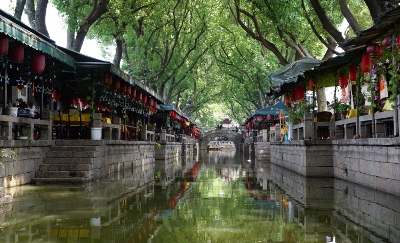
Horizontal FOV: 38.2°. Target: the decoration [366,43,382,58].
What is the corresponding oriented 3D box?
[{"bbox_3d":[3.931,-1.597,13.000,0.350,0.340,0.350,0,-2,2],"label":"decoration"}]

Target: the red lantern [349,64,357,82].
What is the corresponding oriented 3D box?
[{"bbox_3d":[4.045,-1.271,15.300,0.220,0.480,0.220,0,-2,2],"label":"red lantern"}]

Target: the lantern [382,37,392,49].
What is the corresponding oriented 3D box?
[{"bbox_3d":[4.214,-1.736,12.900,0.310,0.310,0.310,0,-2,2],"label":"lantern"}]

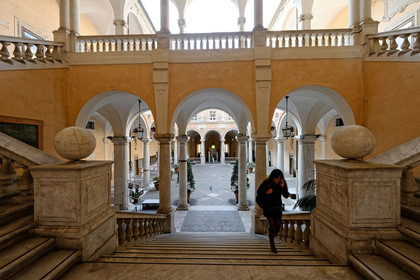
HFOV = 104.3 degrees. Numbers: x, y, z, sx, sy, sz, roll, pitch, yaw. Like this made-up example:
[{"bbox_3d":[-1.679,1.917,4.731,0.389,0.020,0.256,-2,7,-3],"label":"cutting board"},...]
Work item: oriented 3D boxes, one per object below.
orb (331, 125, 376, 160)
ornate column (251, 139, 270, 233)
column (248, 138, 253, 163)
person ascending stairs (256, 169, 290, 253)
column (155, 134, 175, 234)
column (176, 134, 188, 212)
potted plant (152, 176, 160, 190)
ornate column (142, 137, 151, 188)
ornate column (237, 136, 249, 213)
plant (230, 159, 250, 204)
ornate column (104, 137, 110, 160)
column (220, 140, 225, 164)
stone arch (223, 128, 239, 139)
[{"bbox_3d":[2.200,0.033,2.520,0.525,0.525,0.525,0,-1,1],"label":"orb"},{"bbox_3d":[2.376,2.027,7.549,0.820,4.544,0.820,0,0,1],"label":"ornate column"},{"bbox_3d":[7.257,2.446,29.044,0.850,5.247,0.850,0,0,1],"label":"column"},{"bbox_3d":[1.159,1.291,2.980,0.600,1.600,0.500,0,0,-3],"label":"person ascending stairs"},{"bbox_3d":[-2.097,2.053,7.645,0.820,4.602,0.820,0,0,1],"label":"column"},{"bbox_3d":[-1.668,2.006,10.278,0.730,4.550,0.730,0,-1,1],"label":"column"},{"bbox_3d":[-4.557,3.796,14.423,0.900,1.180,0.900,0,-1,1],"label":"potted plant"},{"bbox_3d":[-5.830,2.135,15.186,0.730,4.550,0.730,0,-1,1],"label":"ornate column"},{"bbox_3d":[2.065,1.983,10.198,0.730,4.550,0.730,0,-1,1],"label":"ornate column"},{"bbox_3d":[2.093,2.801,11.251,1.200,2.970,1.200,0,-1,1],"label":"plant"},{"bbox_3d":[-9.547,2.155,15.165,0.400,4.550,0.620,0,-1,1],"label":"ornate column"},{"bbox_3d":[2.467,2.418,30.510,0.730,4.550,0.730,0,-1,1],"label":"column"},{"bbox_3d":[4.886,-1.169,34.095,4.500,2.338,0.750,0,0,1],"label":"stone arch"}]

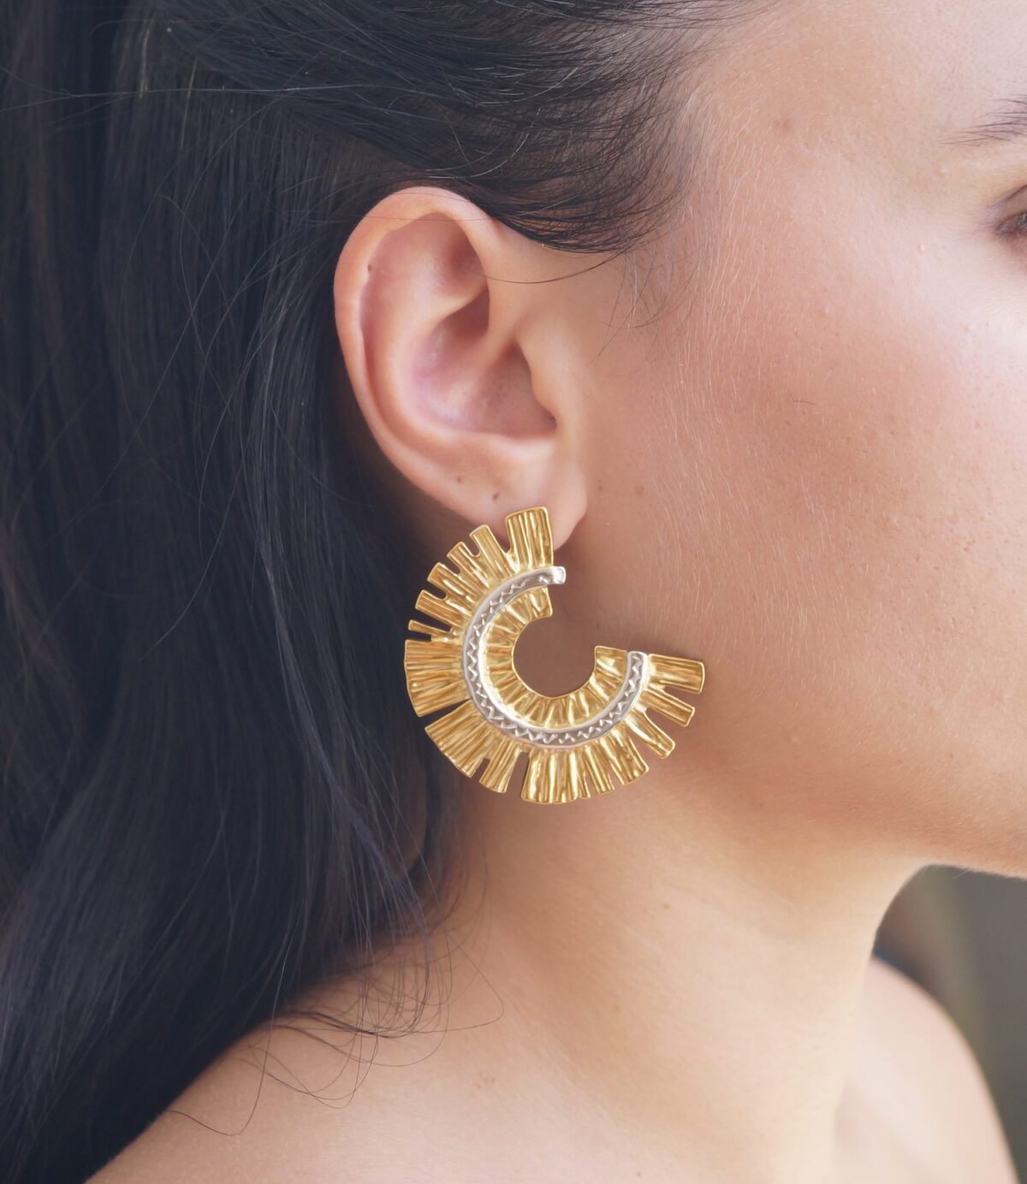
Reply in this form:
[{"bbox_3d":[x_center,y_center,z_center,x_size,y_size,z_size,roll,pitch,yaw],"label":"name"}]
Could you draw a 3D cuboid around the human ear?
[{"bbox_3d":[-0.009,-0.037,0.436,0.037,0.064,0.023,-13,2,-11],"label":"human ear"}]

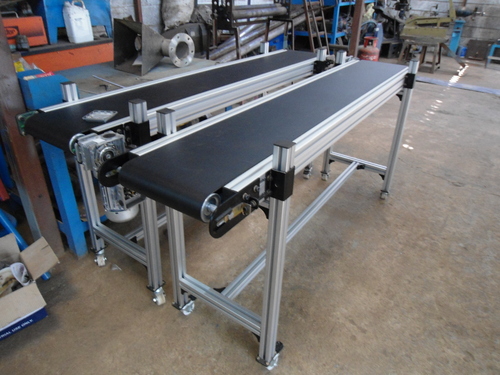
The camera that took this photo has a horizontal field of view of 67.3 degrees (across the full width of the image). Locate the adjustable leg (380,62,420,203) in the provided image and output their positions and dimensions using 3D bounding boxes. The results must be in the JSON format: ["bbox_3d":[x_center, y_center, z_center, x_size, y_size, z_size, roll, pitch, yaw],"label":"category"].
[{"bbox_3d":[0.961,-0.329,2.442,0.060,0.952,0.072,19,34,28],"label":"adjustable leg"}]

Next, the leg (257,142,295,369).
[{"bbox_3d":[0.081,0.297,1.268,0.060,0.952,0.072,19,34,28],"label":"leg"}]

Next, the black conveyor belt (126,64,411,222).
[{"bbox_3d":[0.332,-0.385,1.759,0.308,0.085,2.090,19,34,28],"label":"black conveyor belt"}]

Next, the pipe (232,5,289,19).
[{"bbox_3d":[0.120,-2.167,4.643,0.088,0.088,1.120,21,34,30],"label":"pipe"}]

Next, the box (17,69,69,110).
[{"bbox_3d":[-0.933,-0.440,1.687,0.172,0.136,0.189,19,34,28],"label":"box"}]

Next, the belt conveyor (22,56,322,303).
[{"bbox_3d":[-0.146,-0.238,2.211,0.493,0.952,2.086,20,34,29],"label":"belt conveyor"}]

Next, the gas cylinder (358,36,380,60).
[{"bbox_3d":[1.833,-2.008,5.859,0.310,0.600,0.310,19,34,28],"label":"gas cylinder"}]

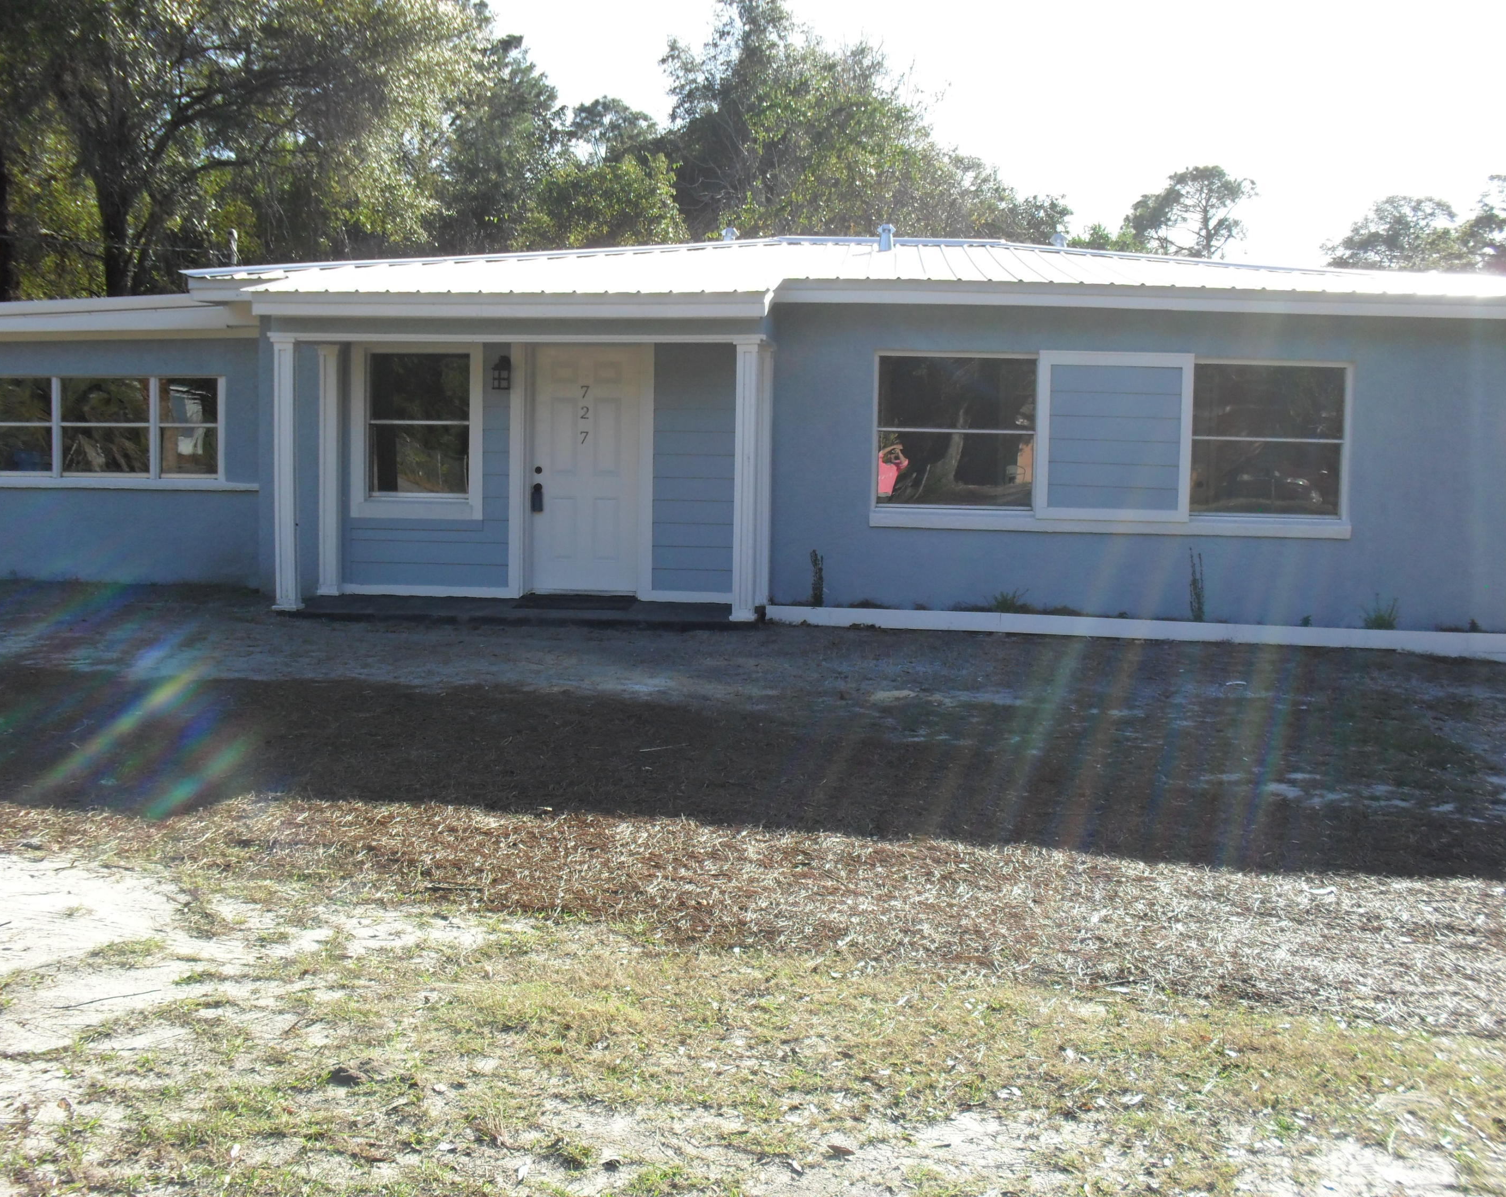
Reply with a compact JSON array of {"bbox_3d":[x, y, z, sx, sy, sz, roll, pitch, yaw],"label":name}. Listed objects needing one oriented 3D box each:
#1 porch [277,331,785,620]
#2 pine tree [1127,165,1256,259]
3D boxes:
[{"bbox_3d":[-1.723,-0.944,12.567,3.750,2.160,1.350,1,5,5],"label":"porch"},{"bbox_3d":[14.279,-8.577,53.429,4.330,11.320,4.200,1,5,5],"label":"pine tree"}]

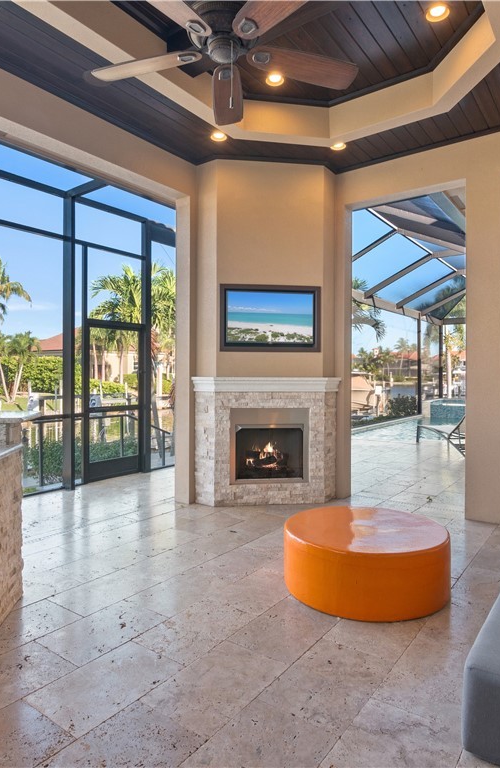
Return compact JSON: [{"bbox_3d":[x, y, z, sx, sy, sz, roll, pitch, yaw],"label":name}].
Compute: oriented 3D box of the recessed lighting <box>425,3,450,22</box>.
[{"bbox_3d":[1.359,-2.688,3.420,0.185,0.060,0.185,0,0,37],"label":"recessed lighting"}]

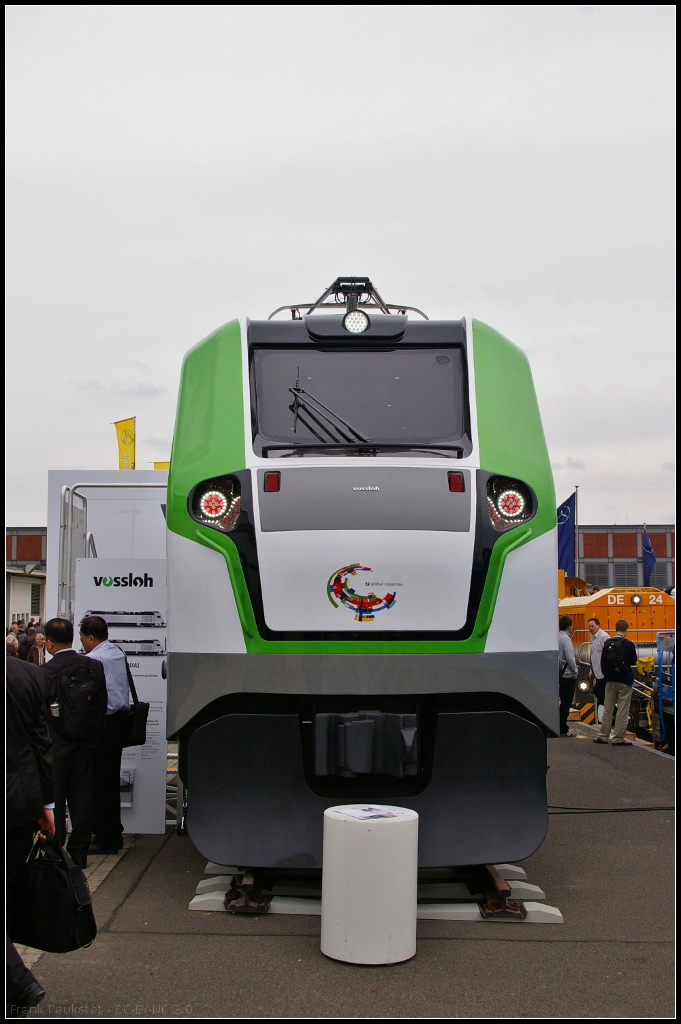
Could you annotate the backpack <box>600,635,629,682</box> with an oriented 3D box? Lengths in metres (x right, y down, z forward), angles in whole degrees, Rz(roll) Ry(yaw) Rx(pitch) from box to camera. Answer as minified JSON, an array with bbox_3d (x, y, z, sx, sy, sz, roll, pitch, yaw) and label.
[{"bbox_3d":[3.856,2.062,15.600,0.330,0.580,0.220,-3,-6,23],"label":"backpack"}]

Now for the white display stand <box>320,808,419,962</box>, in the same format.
[{"bbox_3d":[0.153,1.945,5.825,0.496,0.706,0.496,1,-5,0],"label":"white display stand"}]

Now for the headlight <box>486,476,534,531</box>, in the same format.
[{"bbox_3d":[1.150,-0.058,7.500,0.330,0.370,0.200,1,-6,-7],"label":"headlight"}]

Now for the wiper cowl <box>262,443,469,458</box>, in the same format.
[{"bbox_3d":[0.158,-0.422,7.600,1.390,0.120,0.200,0,-5,-2],"label":"wiper cowl"}]

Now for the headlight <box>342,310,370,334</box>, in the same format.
[{"bbox_3d":[0.119,-1.411,8.250,0.205,0.180,0.120,0,-6,-1],"label":"headlight"}]

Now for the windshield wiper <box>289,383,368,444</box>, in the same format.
[{"bbox_3d":[-0.082,-0.689,7.600,0.540,0.480,0.100,1,-25,-2],"label":"windshield wiper"}]

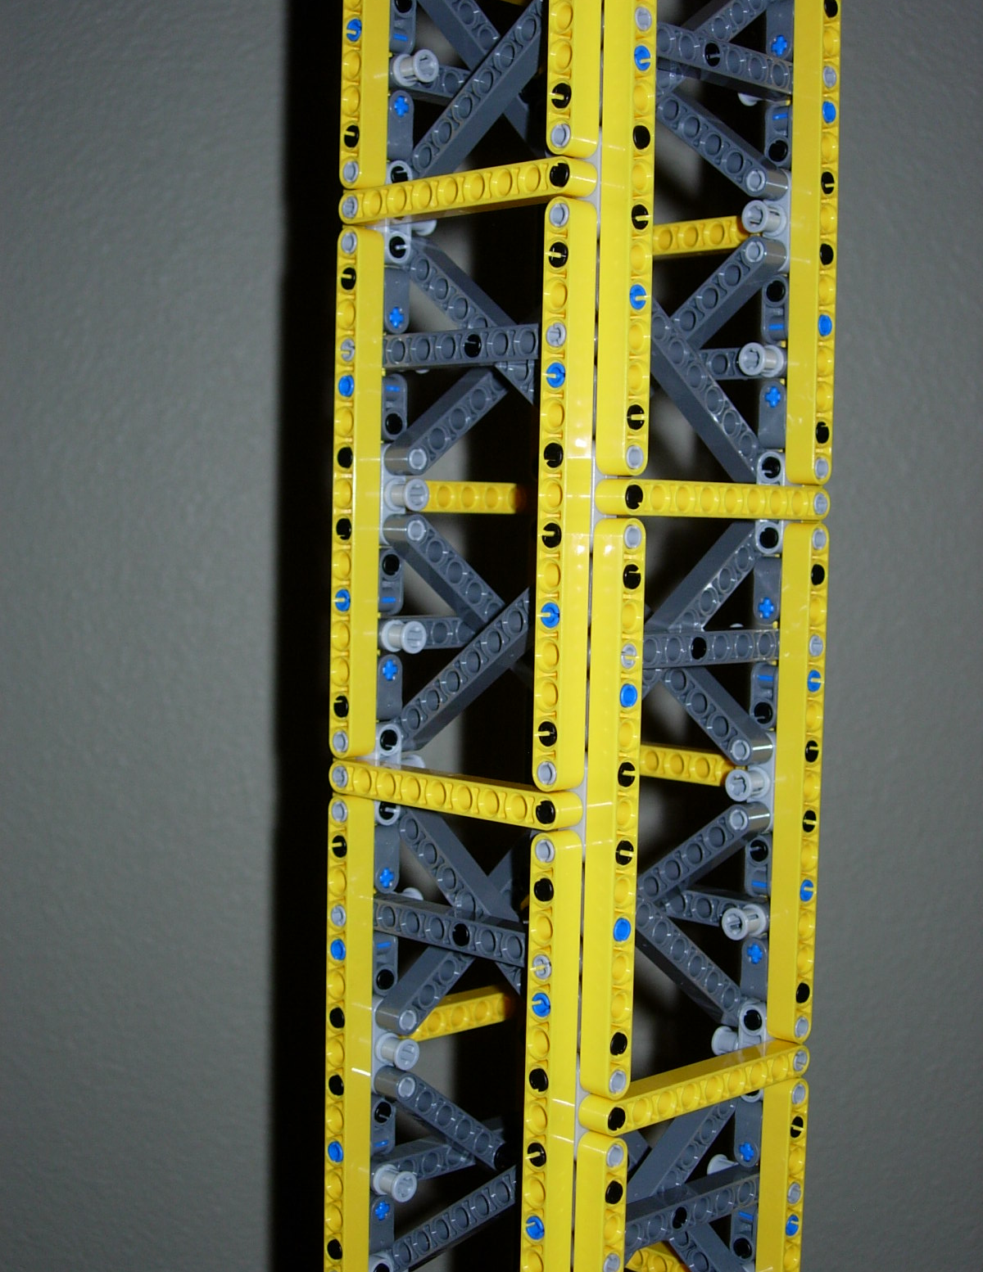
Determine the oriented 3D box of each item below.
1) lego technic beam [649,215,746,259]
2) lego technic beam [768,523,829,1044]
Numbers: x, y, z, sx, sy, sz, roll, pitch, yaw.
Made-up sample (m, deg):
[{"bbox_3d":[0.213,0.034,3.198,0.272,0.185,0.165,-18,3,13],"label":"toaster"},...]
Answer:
[{"bbox_3d":[0.050,-0.095,0.463,0.008,0.007,0.071,-2,5,-45],"label":"lego technic beam"},{"bbox_3d":[0.069,0.034,0.438,0.007,0.119,0.008,-2,5,-45],"label":"lego technic beam"}]

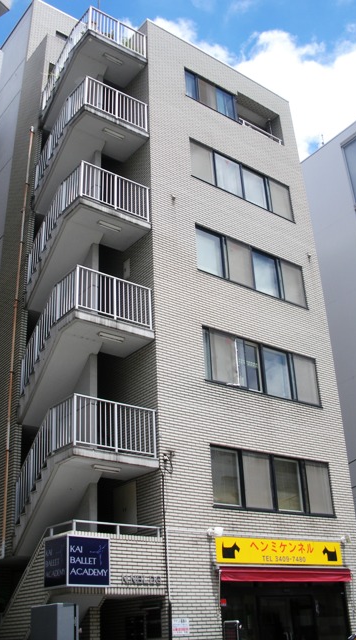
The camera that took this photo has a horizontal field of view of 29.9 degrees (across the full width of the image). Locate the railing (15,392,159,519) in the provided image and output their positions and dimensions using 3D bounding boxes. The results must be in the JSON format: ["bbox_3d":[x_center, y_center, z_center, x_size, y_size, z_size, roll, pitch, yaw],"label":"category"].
[{"bbox_3d":[-2.066,3.236,14.782,2.040,2.150,2.852,17,-33,-33],"label":"railing"}]

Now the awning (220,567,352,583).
[{"bbox_3d":[2.479,5.783,15.053,4.194,0.351,0.259,17,-33,-33],"label":"awning"}]

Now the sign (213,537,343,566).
[{"bbox_3d":[2.406,5.358,15.332,4.114,0.573,0.122,17,-33,-33],"label":"sign"}]

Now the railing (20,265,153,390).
[{"bbox_3d":[-2.223,0.525,16.170,2.040,2.150,2.852,17,-33,-33],"label":"railing"}]

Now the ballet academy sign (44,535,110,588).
[{"bbox_3d":[-1.878,4.599,12.552,0.936,0.930,0.927,17,-33,-33],"label":"ballet academy sign"}]

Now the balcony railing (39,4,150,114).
[{"bbox_3d":[-2.585,-7.509,20.469,2.040,2.150,2.852,17,-33,-33],"label":"balcony railing"}]

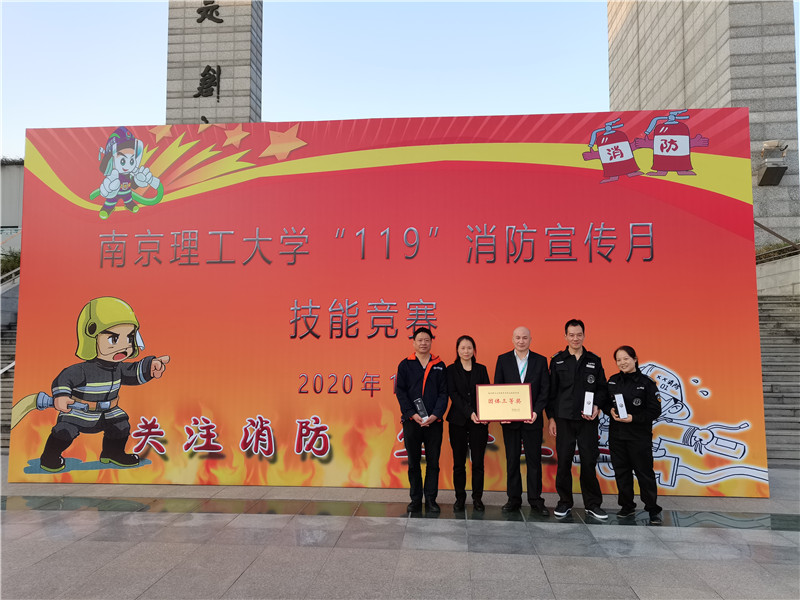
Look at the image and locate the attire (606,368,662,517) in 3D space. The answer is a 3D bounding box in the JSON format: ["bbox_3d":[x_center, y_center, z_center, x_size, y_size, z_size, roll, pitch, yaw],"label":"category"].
[{"bbox_3d":[2.128,1.275,5.439,0.505,1.303,0.390,-2,-5,27],"label":"attire"}]

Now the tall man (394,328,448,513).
[{"bbox_3d":[0.204,1.108,5.708,0.500,1.703,0.400,0,-4,2],"label":"tall man"}]

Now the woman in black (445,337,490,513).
[{"bbox_3d":[0.654,1.150,5.738,0.425,1.623,0.400,0,-4,4],"label":"woman in black"}]

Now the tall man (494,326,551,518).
[{"bbox_3d":[1.153,1.103,5.656,0.533,1.706,0.420,-1,-4,10],"label":"tall man"}]

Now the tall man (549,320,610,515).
[{"bbox_3d":[1.636,1.060,5.526,0.558,1.772,0.420,-1,-4,14],"label":"tall man"}]

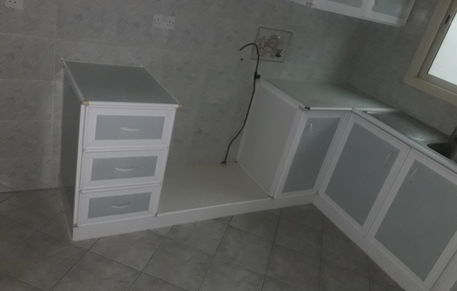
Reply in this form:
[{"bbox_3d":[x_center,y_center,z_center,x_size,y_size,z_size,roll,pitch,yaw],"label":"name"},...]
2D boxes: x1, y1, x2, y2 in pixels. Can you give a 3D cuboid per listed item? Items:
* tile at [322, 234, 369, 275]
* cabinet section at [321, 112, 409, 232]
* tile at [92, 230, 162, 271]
[{"bbox_3d":[0.834,0.783,2.577,0.333,0.010,0.333,19,25,9],"label":"tile"},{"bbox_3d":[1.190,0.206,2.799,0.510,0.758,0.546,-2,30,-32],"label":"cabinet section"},{"bbox_3d":[-0.600,0.603,2.180,0.333,0.010,0.333,19,25,9],"label":"tile"}]

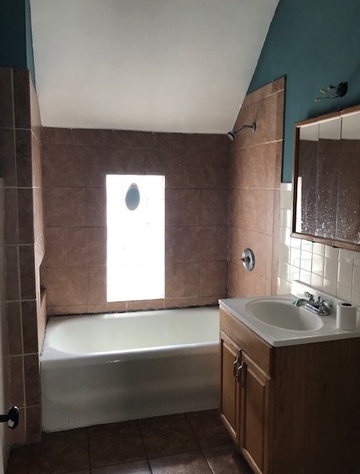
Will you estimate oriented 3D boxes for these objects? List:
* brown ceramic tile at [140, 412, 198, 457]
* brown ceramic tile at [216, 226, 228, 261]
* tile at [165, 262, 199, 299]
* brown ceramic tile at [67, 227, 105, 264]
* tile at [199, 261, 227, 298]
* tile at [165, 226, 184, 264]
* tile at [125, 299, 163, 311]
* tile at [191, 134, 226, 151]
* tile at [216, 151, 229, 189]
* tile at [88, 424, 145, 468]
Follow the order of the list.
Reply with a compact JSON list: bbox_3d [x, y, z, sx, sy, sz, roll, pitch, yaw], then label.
[{"bbox_3d":[-0.068,1.196,2.331,0.308,0.015,0.353,-1,7,-15],"label":"brown ceramic tile"},{"bbox_3d":[0.363,0.048,3.373,0.089,0.309,0.015,-1,8,-15],"label":"brown ceramic tile"},{"bbox_3d":[0.018,0.363,3.261,0.295,0.304,0.010,-1,6,-16],"label":"tile"},{"bbox_3d":[-0.724,0.071,3.023,0.299,0.304,0.010,-1,6,-16],"label":"brown ceramic tile"},{"bbox_3d":[0.278,0.358,3.334,0.236,0.304,0.010,-1,6,-16],"label":"tile"},{"bbox_3d":[-0.049,0.061,3.214,0.153,0.307,0.015,-1,7,-15],"label":"tile"},{"bbox_3d":[-0.289,0.571,3.263,0.309,0.086,0.015,-1,8,-15],"label":"tile"},{"bbox_3d":[0.236,-0.791,3.225,0.309,0.138,0.015,-1,8,-15],"label":"tile"},{"bbox_3d":[0.359,-0.563,3.261,0.086,0.304,0.010,-1,6,-16],"label":"tile"},{"bbox_3d":[-0.371,1.216,2.261,0.314,0.015,0.320,-1,8,-15],"label":"tile"}]

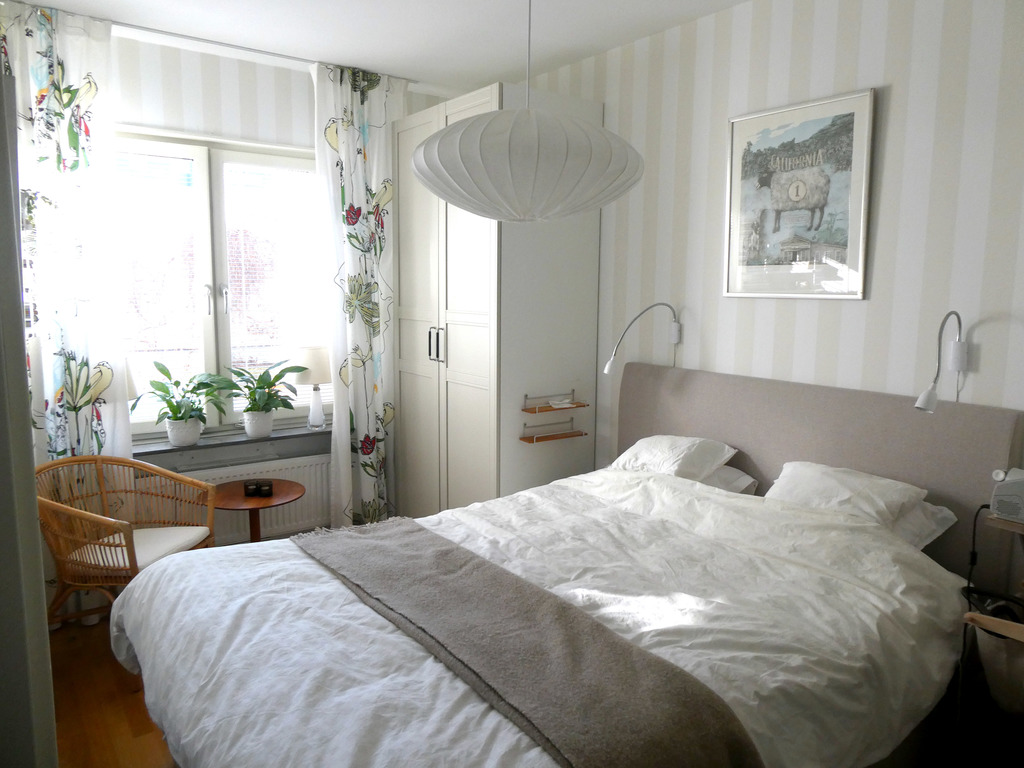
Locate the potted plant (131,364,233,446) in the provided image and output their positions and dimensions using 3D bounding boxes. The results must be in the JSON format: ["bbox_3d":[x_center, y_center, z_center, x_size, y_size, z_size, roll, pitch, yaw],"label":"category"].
[{"bbox_3d":[-1.594,0.107,3.463,0.470,0.410,0.390,-5,10,-36],"label":"potted plant"}]

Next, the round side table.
[{"bbox_3d":[-1.175,0.779,3.283,0.455,0.560,0.455,0,8,0],"label":"round side table"}]

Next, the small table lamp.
[{"bbox_3d":[-1.073,0.023,3.886,0.235,0.450,0.235,-5,10,-36],"label":"small table lamp"}]

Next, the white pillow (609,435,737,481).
[{"bbox_3d":[0.590,0.335,2.844,0.430,0.160,0.560,-23,20,-32],"label":"white pillow"}]

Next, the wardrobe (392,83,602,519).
[{"bbox_3d":[-0.116,-0.194,3.767,0.610,2.370,0.980,-5,10,-36],"label":"wardrobe"}]

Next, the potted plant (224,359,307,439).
[{"bbox_3d":[-1.287,0.082,3.702,0.400,0.390,0.350,-5,10,-36],"label":"potted plant"}]

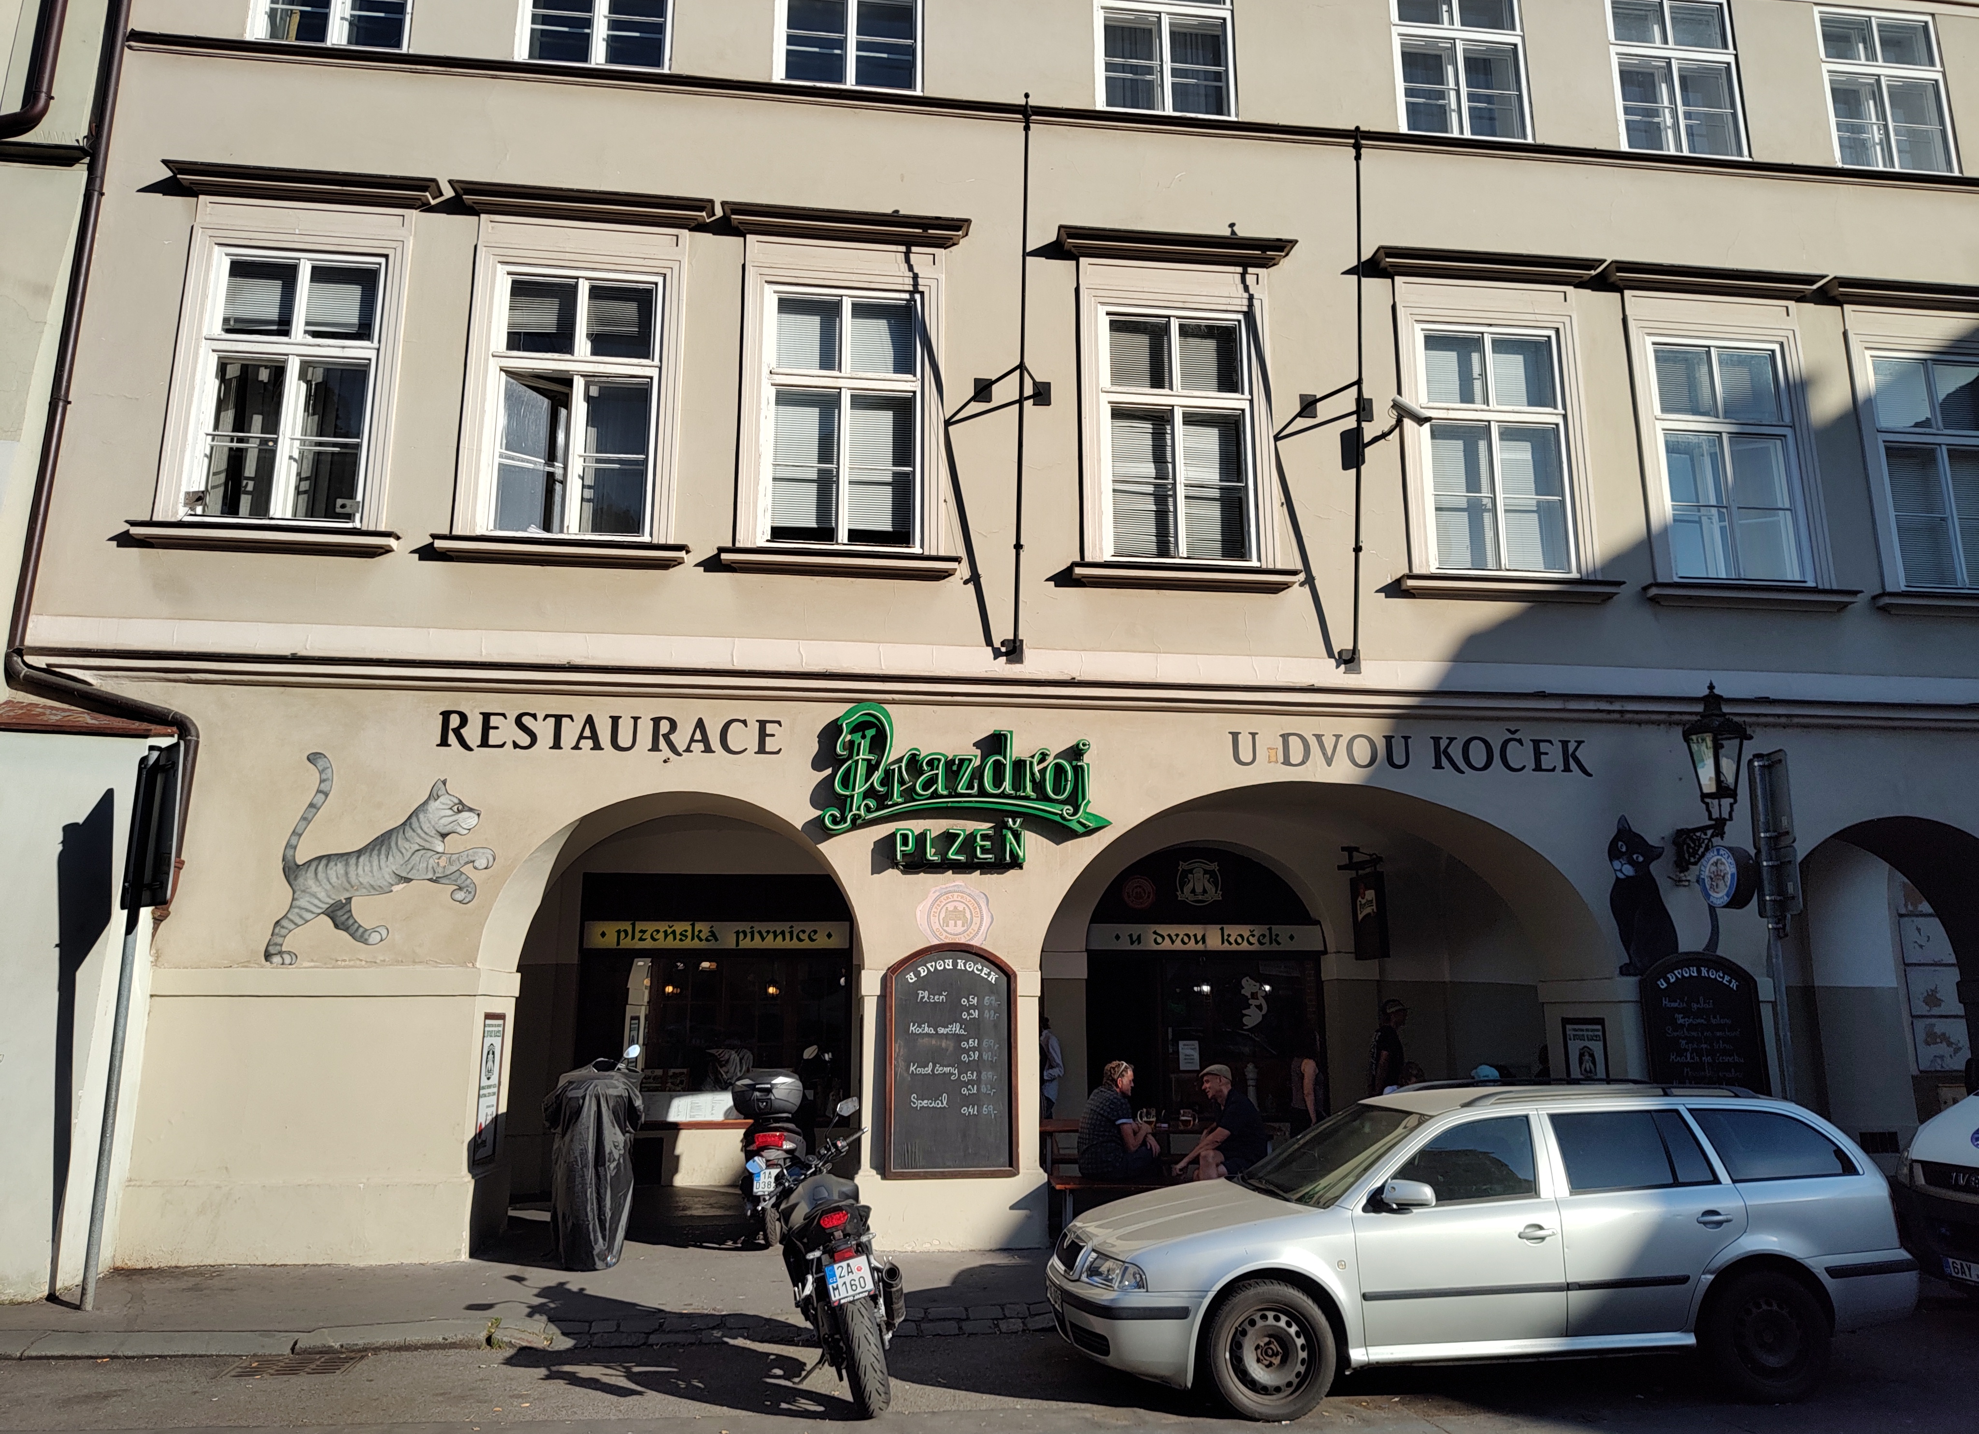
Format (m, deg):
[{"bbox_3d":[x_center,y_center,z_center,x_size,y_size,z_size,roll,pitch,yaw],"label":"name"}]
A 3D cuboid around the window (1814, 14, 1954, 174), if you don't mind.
[{"bbox_3d":[8.313,-5.806,12.194,1.210,1.680,0.150,2,-11,-6],"label":"window"}]

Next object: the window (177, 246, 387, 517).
[{"bbox_3d":[-5.338,-2.527,10.005,1.280,2.220,0.150,2,-11,-6],"label":"window"}]

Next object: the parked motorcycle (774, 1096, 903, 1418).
[{"bbox_3d":[-0.806,2.747,6.856,0.780,1.220,2.080,2,-11,-8],"label":"parked motorcycle"}]

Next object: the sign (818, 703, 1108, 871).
[{"bbox_3d":[-0.169,0.559,10.447,2.287,1.290,0.160,1,-11,-7],"label":"sign"}]

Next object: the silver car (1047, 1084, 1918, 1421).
[{"bbox_3d":[2.490,2.745,7.130,4.510,1.460,1.740,1,-11,-6],"label":"silver car"}]

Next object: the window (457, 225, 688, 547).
[{"bbox_3d":[-3.412,-2.779,10.907,1.736,2.798,0.170,1,-11,-7],"label":"window"}]

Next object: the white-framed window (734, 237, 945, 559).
[{"bbox_3d":[-1.235,-2.712,11.159,1.700,2.798,0.170,1,-11,-7],"label":"white-framed window"}]

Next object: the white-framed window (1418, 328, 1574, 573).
[{"bbox_3d":[4.267,-2.253,11.070,1.280,2.220,0.150,2,-11,-6],"label":"white-framed window"}]

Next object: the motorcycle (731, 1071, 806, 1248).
[{"bbox_3d":[-1.537,3.274,10.134,0.750,1.280,2.120,0,-11,0],"label":"motorcycle"}]

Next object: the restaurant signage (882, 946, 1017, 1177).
[{"bbox_3d":[-0.286,2.627,10.091,1.006,1.751,0.060,1,-11,-7],"label":"restaurant signage"}]

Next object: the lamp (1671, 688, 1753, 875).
[{"bbox_3d":[5.645,0.460,10.238,0.500,1.440,0.740,2,-11,-6],"label":"lamp"}]

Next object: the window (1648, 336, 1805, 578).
[{"bbox_3d":[6.786,-2.347,12.119,1.379,2.341,0.130,1,-11,-7],"label":"window"}]

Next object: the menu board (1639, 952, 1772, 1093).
[{"bbox_3d":[5.884,2.824,10.806,1.049,1.751,0.060,1,-11,-7],"label":"menu board"}]

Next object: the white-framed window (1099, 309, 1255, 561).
[{"bbox_3d":[1.550,-2.319,10.767,1.280,2.220,0.150,2,-11,-6],"label":"white-framed window"}]

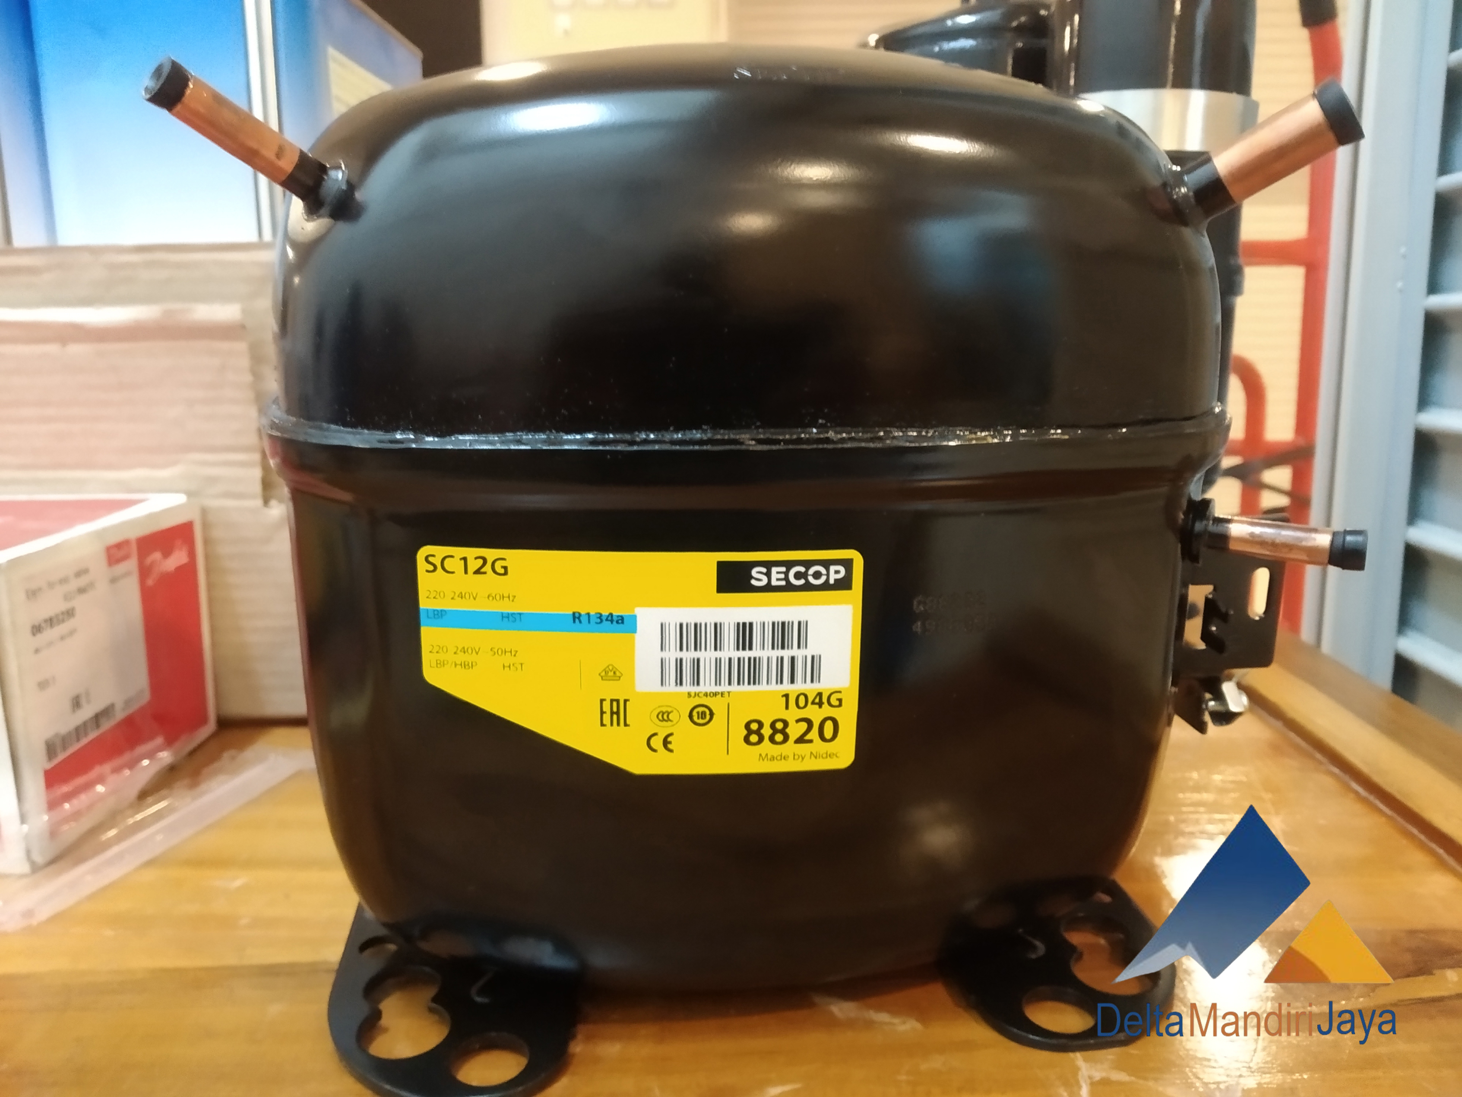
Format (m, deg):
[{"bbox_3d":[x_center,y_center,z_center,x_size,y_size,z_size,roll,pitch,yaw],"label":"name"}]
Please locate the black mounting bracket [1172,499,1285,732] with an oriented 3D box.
[{"bbox_3d":[0.119,0.018,0.283,0.028,0.056,0.028,-2,13,-7],"label":"black mounting bracket"}]

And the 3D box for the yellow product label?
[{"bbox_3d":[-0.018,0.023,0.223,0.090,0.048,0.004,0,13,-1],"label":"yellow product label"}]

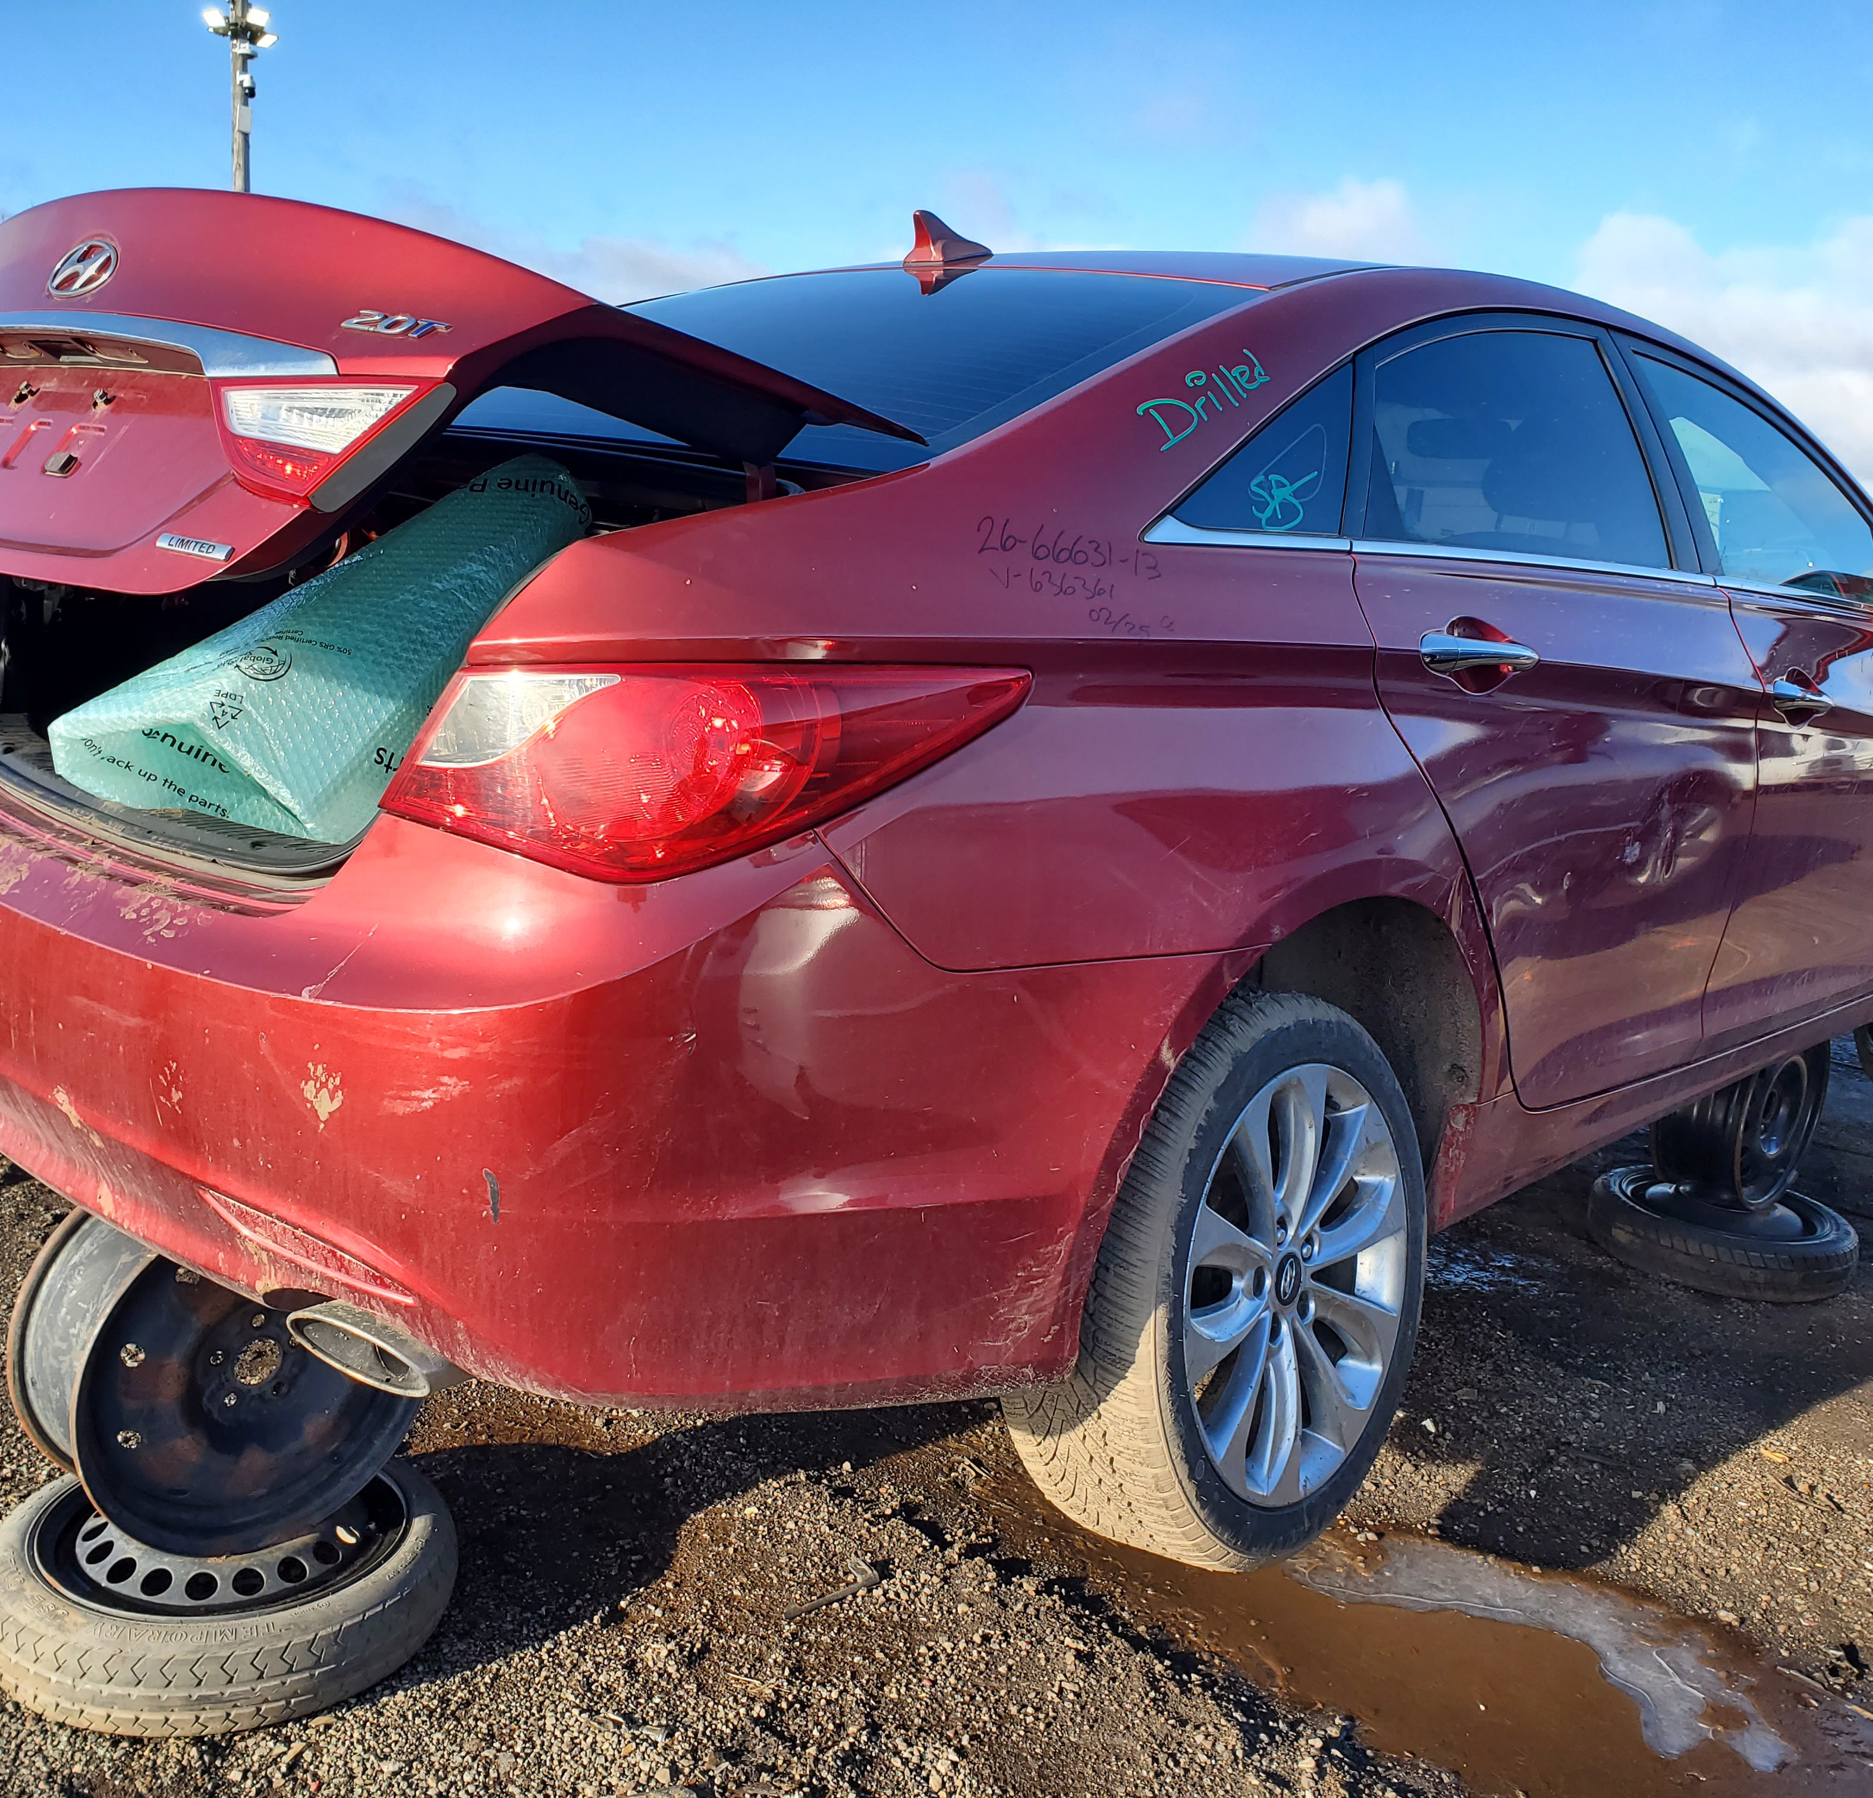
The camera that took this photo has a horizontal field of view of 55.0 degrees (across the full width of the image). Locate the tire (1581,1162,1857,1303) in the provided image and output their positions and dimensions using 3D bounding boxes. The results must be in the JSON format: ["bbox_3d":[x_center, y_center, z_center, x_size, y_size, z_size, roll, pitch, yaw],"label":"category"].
[{"bbox_3d":[1.719,0.730,3.930,0.575,0.130,0.575,5,10,0],"label":"tire"}]

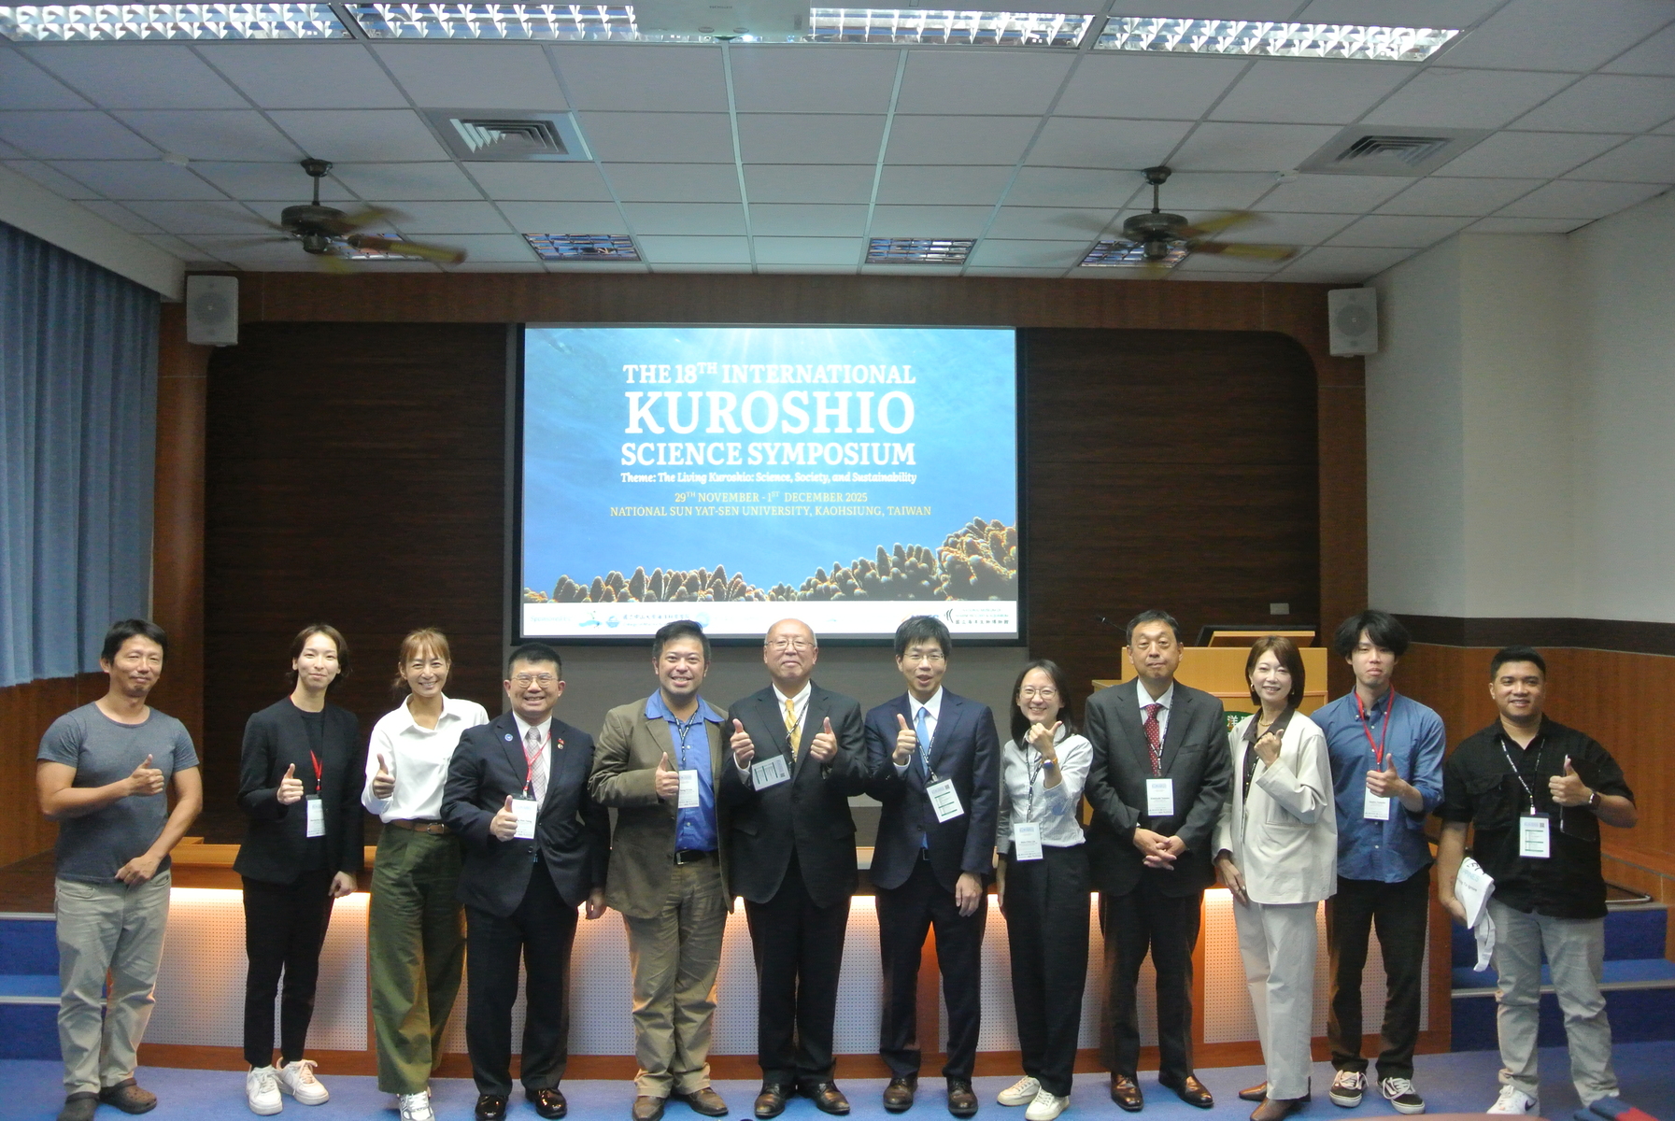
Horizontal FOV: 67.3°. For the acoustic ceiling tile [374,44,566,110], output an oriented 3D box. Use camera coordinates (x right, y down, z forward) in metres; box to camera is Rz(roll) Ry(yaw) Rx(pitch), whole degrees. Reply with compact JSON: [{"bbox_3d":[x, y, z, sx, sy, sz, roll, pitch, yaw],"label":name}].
[{"bbox_3d":[-1.276,-1.702,4.427,0.595,0.020,0.595,0,-1,-2],"label":"acoustic ceiling tile"}]

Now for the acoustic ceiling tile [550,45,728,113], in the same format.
[{"bbox_3d":[-0.688,-1.722,4.514,0.600,0.018,0.600,0,-1,-2],"label":"acoustic ceiling tile"}]

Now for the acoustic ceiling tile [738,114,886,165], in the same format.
[{"bbox_3d":[-0.102,-1.696,5.053,0.595,0.020,0.595,0,-1,-2],"label":"acoustic ceiling tile"}]

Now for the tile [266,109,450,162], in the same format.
[{"bbox_3d":[-1.909,-1.721,5.084,0.600,0.018,0.600,0,-1,-2],"label":"tile"}]

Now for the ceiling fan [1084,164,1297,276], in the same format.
[{"bbox_3d":[1.390,-1.505,5.470,1.280,0.410,1.280,0,-1,-2],"label":"ceiling fan"}]

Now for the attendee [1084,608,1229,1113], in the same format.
[{"bbox_3d":[1.159,1.054,4.564,0.516,1.766,0.400,0,0,6],"label":"attendee"}]

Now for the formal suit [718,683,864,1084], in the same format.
[{"bbox_3d":[-0.159,1.162,4.495,0.527,1.445,0.400,0,0,-2],"label":"formal suit"}]

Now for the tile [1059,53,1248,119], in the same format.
[{"bbox_3d":[1.119,-1.714,4.574,0.600,0.018,0.600,0,-1,-2],"label":"tile"}]

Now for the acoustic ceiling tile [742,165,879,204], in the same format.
[{"bbox_3d":[-0.120,-1.689,5.645,0.595,0.020,0.595,0,-1,-2],"label":"acoustic ceiling tile"}]

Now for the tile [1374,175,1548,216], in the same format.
[{"bbox_3d":[2.880,-1.696,5.851,0.600,0.018,0.600,0,-1,-2],"label":"tile"}]

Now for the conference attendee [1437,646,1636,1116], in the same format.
[{"bbox_3d":[2.459,1.116,4.460,0.630,1.630,0.430,0,-1,18],"label":"conference attendee"}]

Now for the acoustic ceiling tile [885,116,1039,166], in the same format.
[{"bbox_3d":[0.498,-1.716,5.157,0.600,0.018,0.600,0,-1,-2],"label":"acoustic ceiling tile"}]

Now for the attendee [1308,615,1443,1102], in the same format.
[{"bbox_3d":[1.950,1.062,4.549,0.469,1.755,0.420,0,0,10],"label":"attendee"}]

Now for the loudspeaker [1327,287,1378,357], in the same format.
[{"bbox_3d":[2.950,-1.365,7.200,0.255,0.370,0.220,0,9,18],"label":"loudspeaker"}]

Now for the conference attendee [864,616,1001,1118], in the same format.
[{"bbox_3d":[0.329,1.064,4.489,0.494,1.737,0.440,0,0,7],"label":"conference attendee"}]

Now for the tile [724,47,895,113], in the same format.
[{"bbox_3d":[-0.085,-1.720,4.490,0.600,0.020,0.600,0,0,-2],"label":"tile"}]

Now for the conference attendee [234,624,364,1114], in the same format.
[{"bbox_3d":[-1.903,1.073,4.460,0.460,1.690,0.400,0,-1,-18],"label":"conference attendee"}]

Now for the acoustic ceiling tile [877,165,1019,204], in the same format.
[{"bbox_3d":[0.479,-1.690,5.664,0.595,0.020,0.595,0,-1,-2],"label":"acoustic ceiling tile"}]

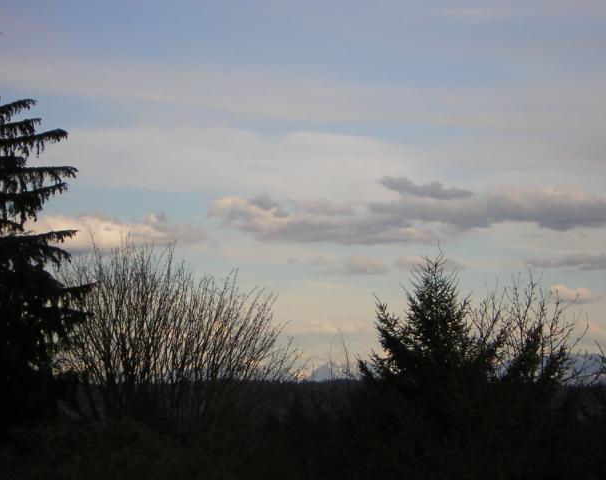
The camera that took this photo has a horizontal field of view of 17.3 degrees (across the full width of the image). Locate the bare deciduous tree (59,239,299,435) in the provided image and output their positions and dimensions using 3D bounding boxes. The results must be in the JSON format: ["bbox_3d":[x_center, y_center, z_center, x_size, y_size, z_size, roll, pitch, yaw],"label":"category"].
[{"bbox_3d":[-2.660,2.143,43.000,5.100,4.300,4.700,0,-4,0],"label":"bare deciduous tree"}]

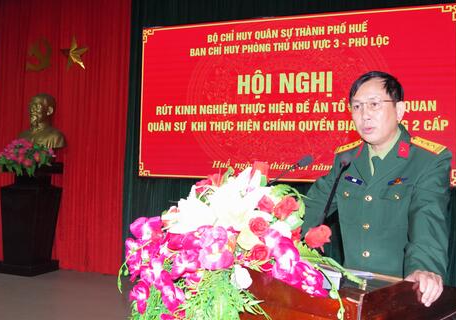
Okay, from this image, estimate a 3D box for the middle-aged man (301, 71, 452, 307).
[{"bbox_3d":[0.504,0.510,1.414,0.560,1.650,0.430,1,-1,45],"label":"middle-aged man"}]

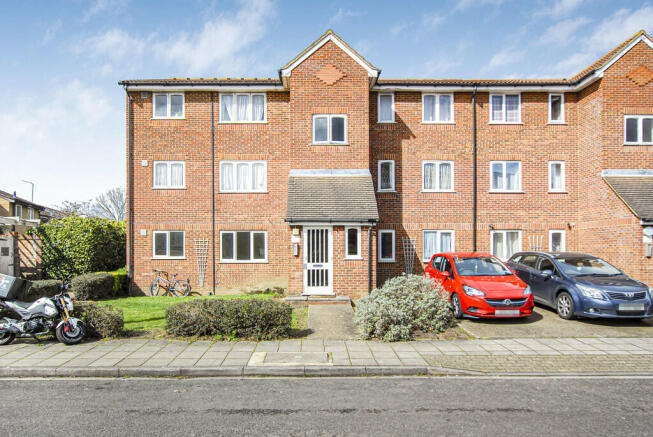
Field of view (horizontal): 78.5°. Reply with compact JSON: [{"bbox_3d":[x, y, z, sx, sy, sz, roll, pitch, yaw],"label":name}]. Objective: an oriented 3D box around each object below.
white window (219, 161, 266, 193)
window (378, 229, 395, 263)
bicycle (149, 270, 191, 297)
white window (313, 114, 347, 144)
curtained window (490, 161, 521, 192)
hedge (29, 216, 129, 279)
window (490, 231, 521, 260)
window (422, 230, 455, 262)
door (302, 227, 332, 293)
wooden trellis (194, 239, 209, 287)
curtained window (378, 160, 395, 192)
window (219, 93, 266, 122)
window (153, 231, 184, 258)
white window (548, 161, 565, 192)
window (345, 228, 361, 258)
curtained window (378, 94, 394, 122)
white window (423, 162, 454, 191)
[{"bbox_3d":[-3.059,-1.520,14.723,1.769,1.198,0.120,0,0,-1],"label":"white window"},{"bbox_3d":[2.298,1.050,15.150,0.652,1.221,0.110,0,-1,0],"label":"window"},{"bbox_3d":[-5.600,2.330,14.300,1.560,1.000,0.550,0,0,3],"label":"bicycle"},{"bbox_3d":[0.124,-2.999,13.531,1.175,1.026,0.120,0,0,-1],"label":"white window"},{"bbox_3d":[6.736,-1.549,14.950,1.190,1.180,0.100,0,0,0],"label":"curtained window"},{"bbox_3d":[-10.677,1.442,17.200,4.000,2.850,2.400,0,-1,0],"label":"hedge"},{"bbox_3d":[6.743,1.029,14.950,1.180,1.180,0.100,0,0,0],"label":"window"},{"bbox_3d":[4.274,1.052,15.150,1.221,1.195,0.110,0,-1,0],"label":"window"},{"bbox_3d":[-0.256,1.323,12.450,0.941,2.135,0.100,0,-1,0],"label":"door"},{"bbox_3d":[-4.633,1.665,14.880,0.500,1.800,0.050,0,0,0],"label":"wooden trellis"},{"bbox_3d":[2.294,-1.608,15.150,0.645,1.183,0.110,0,-1,0],"label":"curtained window"},{"bbox_3d":[-3.064,-4.063,14.723,1.743,1.109,0.120,0,0,-1],"label":"window"},{"bbox_3d":[-5.965,1.009,15.150,1.236,1.077,0.110,0,-1,0],"label":"window"},{"bbox_3d":[8.754,-1.583,15.150,0.633,1.195,0.110,0,-1,0],"label":"white window"},{"bbox_3d":[0.811,0.742,12.000,0.500,1.020,0.100,0,0,0],"label":"window"},{"bbox_3d":[2.230,-4.079,14.787,0.618,1.110,0.120,0,0,-1],"label":"curtained window"},{"bbox_3d":[4.202,-1.557,14.950,1.210,1.180,0.100,0,0,0],"label":"white window"}]

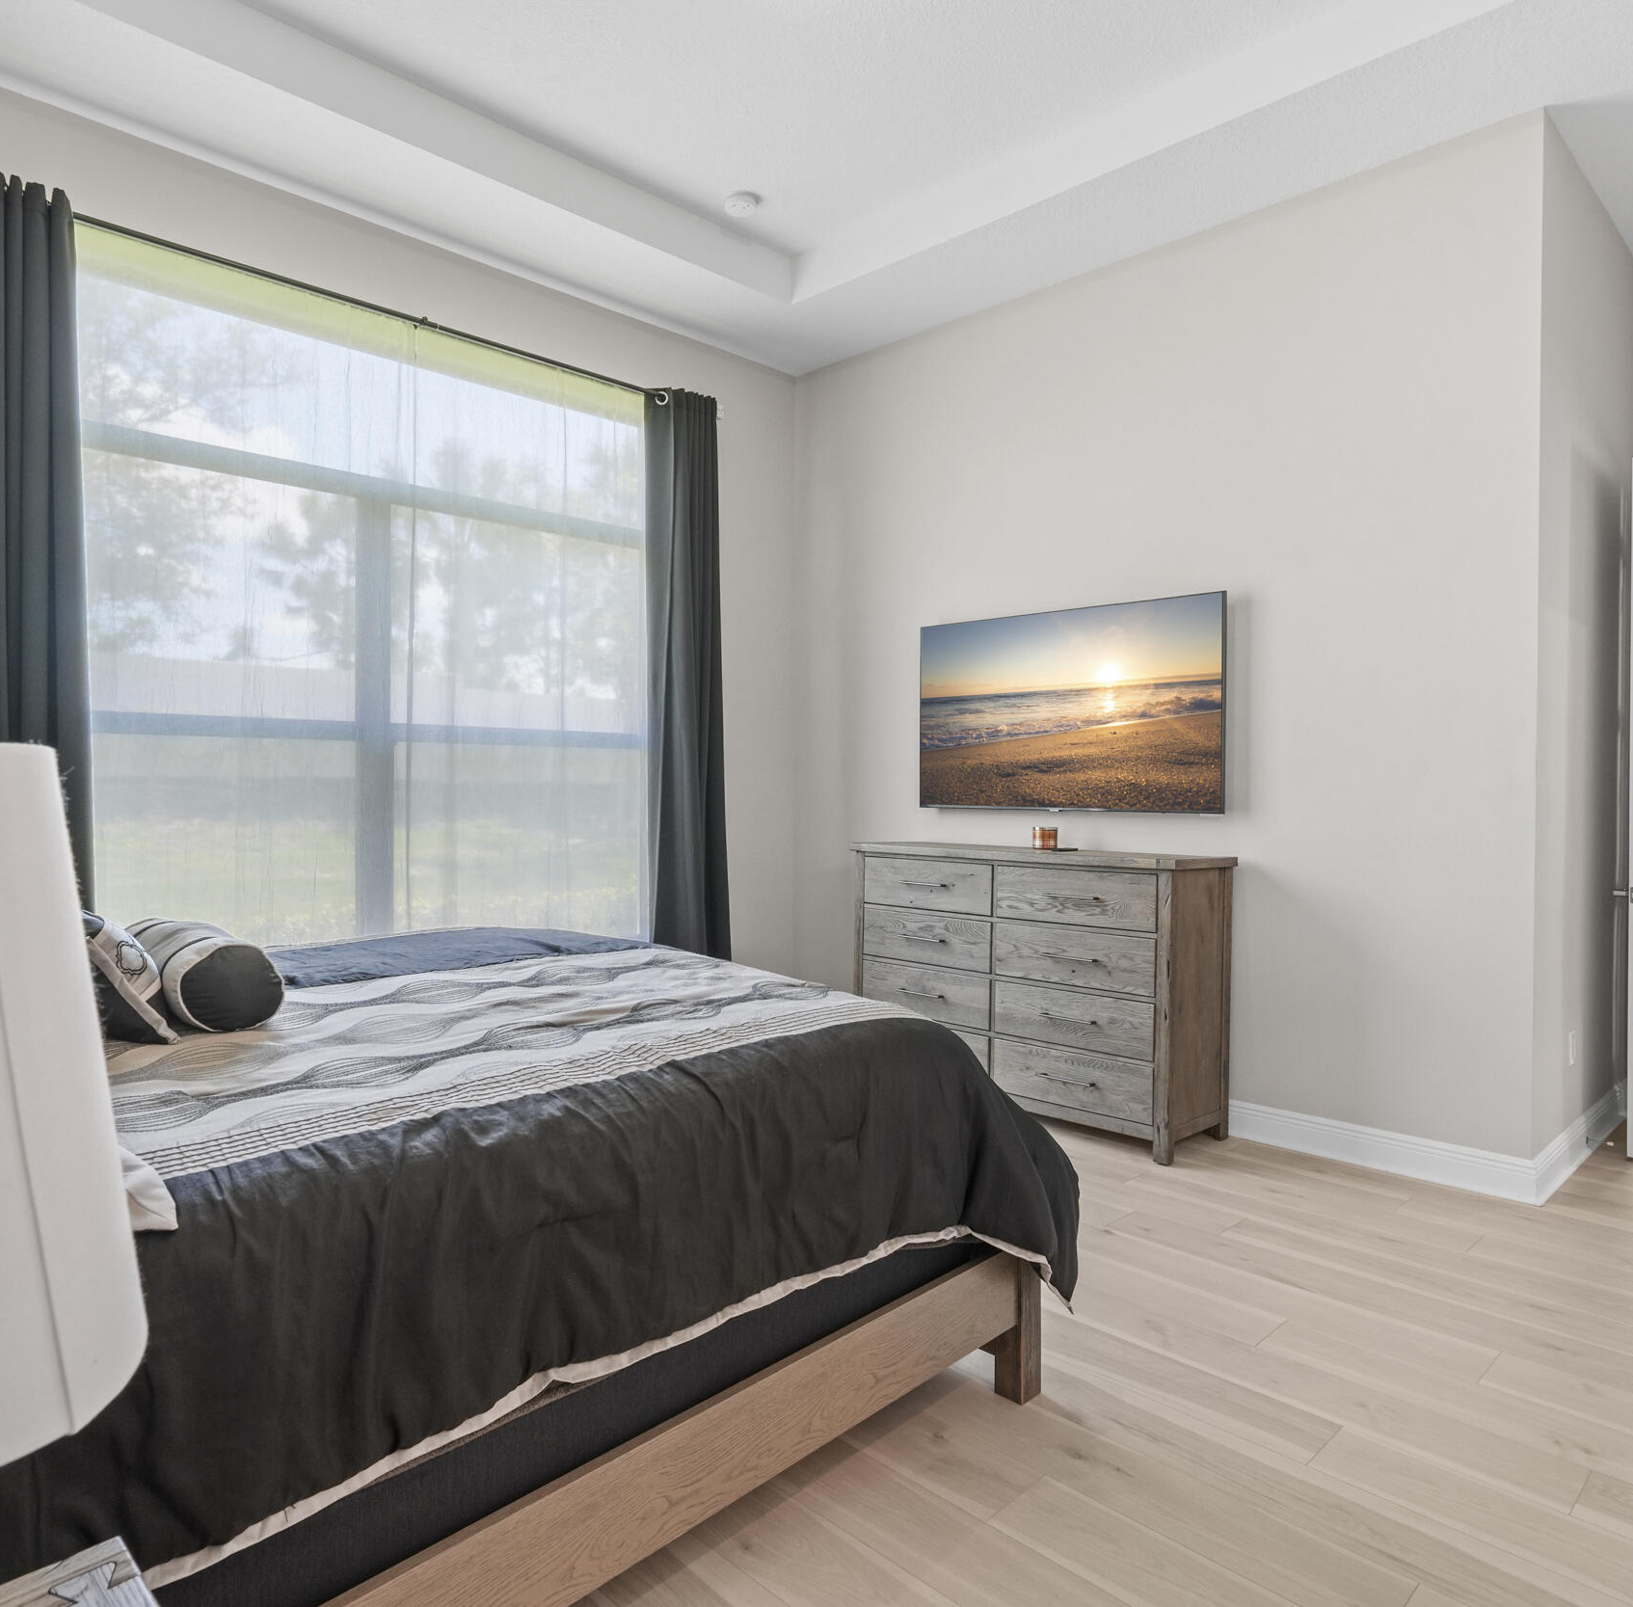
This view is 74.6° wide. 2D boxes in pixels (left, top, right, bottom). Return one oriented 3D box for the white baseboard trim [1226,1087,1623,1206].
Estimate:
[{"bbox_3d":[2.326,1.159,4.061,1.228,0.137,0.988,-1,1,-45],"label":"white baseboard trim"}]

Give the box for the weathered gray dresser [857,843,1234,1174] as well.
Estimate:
[{"bbox_3d":[0.845,0.716,4.307,0.468,1.011,1.521,-1,1,-45],"label":"weathered gray dresser"}]

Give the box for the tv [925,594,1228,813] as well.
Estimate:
[{"bbox_3d":[1.001,-0.381,4.440,0.059,0.822,1.425,-1,1,-45],"label":"tv"}]

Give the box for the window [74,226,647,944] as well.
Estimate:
[{"bbox_3d":[-1.650,-0.591,4.085,2.425,2.522,0.123,-1,1,-45],"label":"window"}]

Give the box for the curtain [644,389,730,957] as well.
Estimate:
[{"bbox_3d":[-0.587,-0.318,4.868,0.468,3.016,0.137,-1,1,-45],"label":"curtain"}]

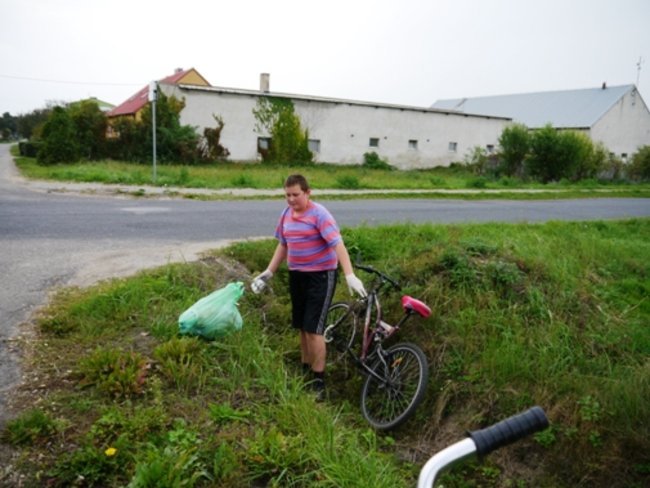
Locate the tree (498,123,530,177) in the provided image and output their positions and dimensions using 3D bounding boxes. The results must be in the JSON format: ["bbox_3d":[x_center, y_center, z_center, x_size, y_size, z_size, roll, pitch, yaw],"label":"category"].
[{"bbox_3d":[13.797,-6.917,38.500,2.500,3.800,2.400,3,10,0],"label":"tree"}]

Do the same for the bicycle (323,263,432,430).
[{"bbox_3d":[0.344,0.691,3.895,0.534,0.948,1.573,33,-3,-25],"label":"bicycle"}]

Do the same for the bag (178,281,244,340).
[{"bbox_3d":[-0.895,0.533,4.150,0.480,0.400,0.380,4,10,6],"label":"bag"}]

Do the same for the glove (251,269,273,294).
[{"bbox_3d":[-0.420,0.248,3.480,0.120,0.160,0.130,10,13,36],"label":"glove"}]

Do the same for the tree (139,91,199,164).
[{"bbox_3d":[-9.670,-7.198,32.500,3.500,4.400,3.200,3,10,0],"label":"tree"}]

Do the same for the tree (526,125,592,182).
[{"bbox_3d":[15.537,-6.055,35.000,4.000,3.700,3.600,3,10,0],"label":"tree"}]

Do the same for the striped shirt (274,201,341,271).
[{"bbox_3d":[-0.118,-0.057,3.550,0.460,0.470,0.280,9,12,34],"label":"striped shirt"}]

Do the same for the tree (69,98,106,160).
[{"bbox_3d":[-15.577,-7.412,34.500,2.600,3.800,2.600,3,10,0],"label":"tree"}]

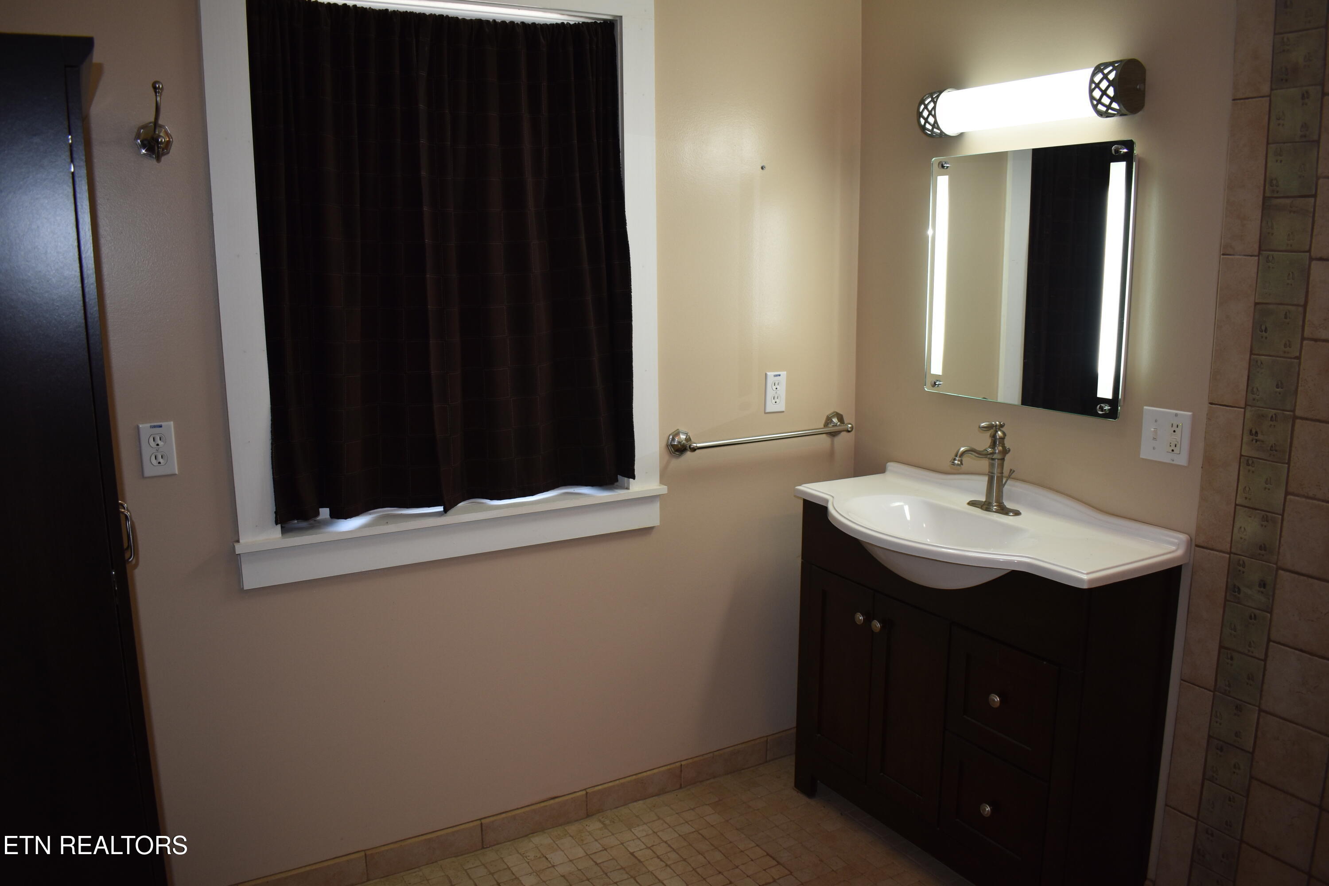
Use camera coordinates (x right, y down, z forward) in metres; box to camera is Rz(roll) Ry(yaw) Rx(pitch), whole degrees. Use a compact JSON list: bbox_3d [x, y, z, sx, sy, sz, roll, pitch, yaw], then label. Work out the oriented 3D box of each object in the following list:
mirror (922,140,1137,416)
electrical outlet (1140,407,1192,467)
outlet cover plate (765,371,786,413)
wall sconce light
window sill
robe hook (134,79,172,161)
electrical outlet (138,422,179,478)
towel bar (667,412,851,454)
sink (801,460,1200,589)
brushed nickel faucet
[{"bbox_3d":[0.876,-0.403,2.455,0.042,0.614,0.608,-6,12,-29],"label":"mirror"},{"bbox_3d":[1.095,-0.015,2.175,0.008,0.116,0.116,-6,12,-29],"label":"electrical outlet"},{"bbox_3d":[0.325,-0.149,2.917,0.070,0.115,0.008,-6,12,-29],"label":"outlet cover plate"},{"bbox_3d":[0.846,-0.808,2.375,0.097,0.116,0.595,-6,12,-29],"label":"wall sconce light"},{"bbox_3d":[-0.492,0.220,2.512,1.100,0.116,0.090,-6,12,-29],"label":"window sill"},{"bbox_3d":[-1.032,-0.648,2.014,0.072,0.156,0.068,-6,12,-29],"label":"robe hook"},{"bbox_3d":[-1.083,0.015,2.133,0.069,0.114,0.008,-6,12,-29],"label":"electrical outlet"},{"bbox_3d":[0.303,-0.022,2.879,0.632,0.075,0.088,-6,12,-29],"label":"towel bar"},{"bbox_3d":[0.697,0.243,2.462,0.468,0.188,0.952,-6,12,-29],"label":"sink"},{"bbox_3d":[0.784,0.062,2.498,0.197,0.226,0.150,-6,12,-29],"label":"brushed nickel faucet"}]

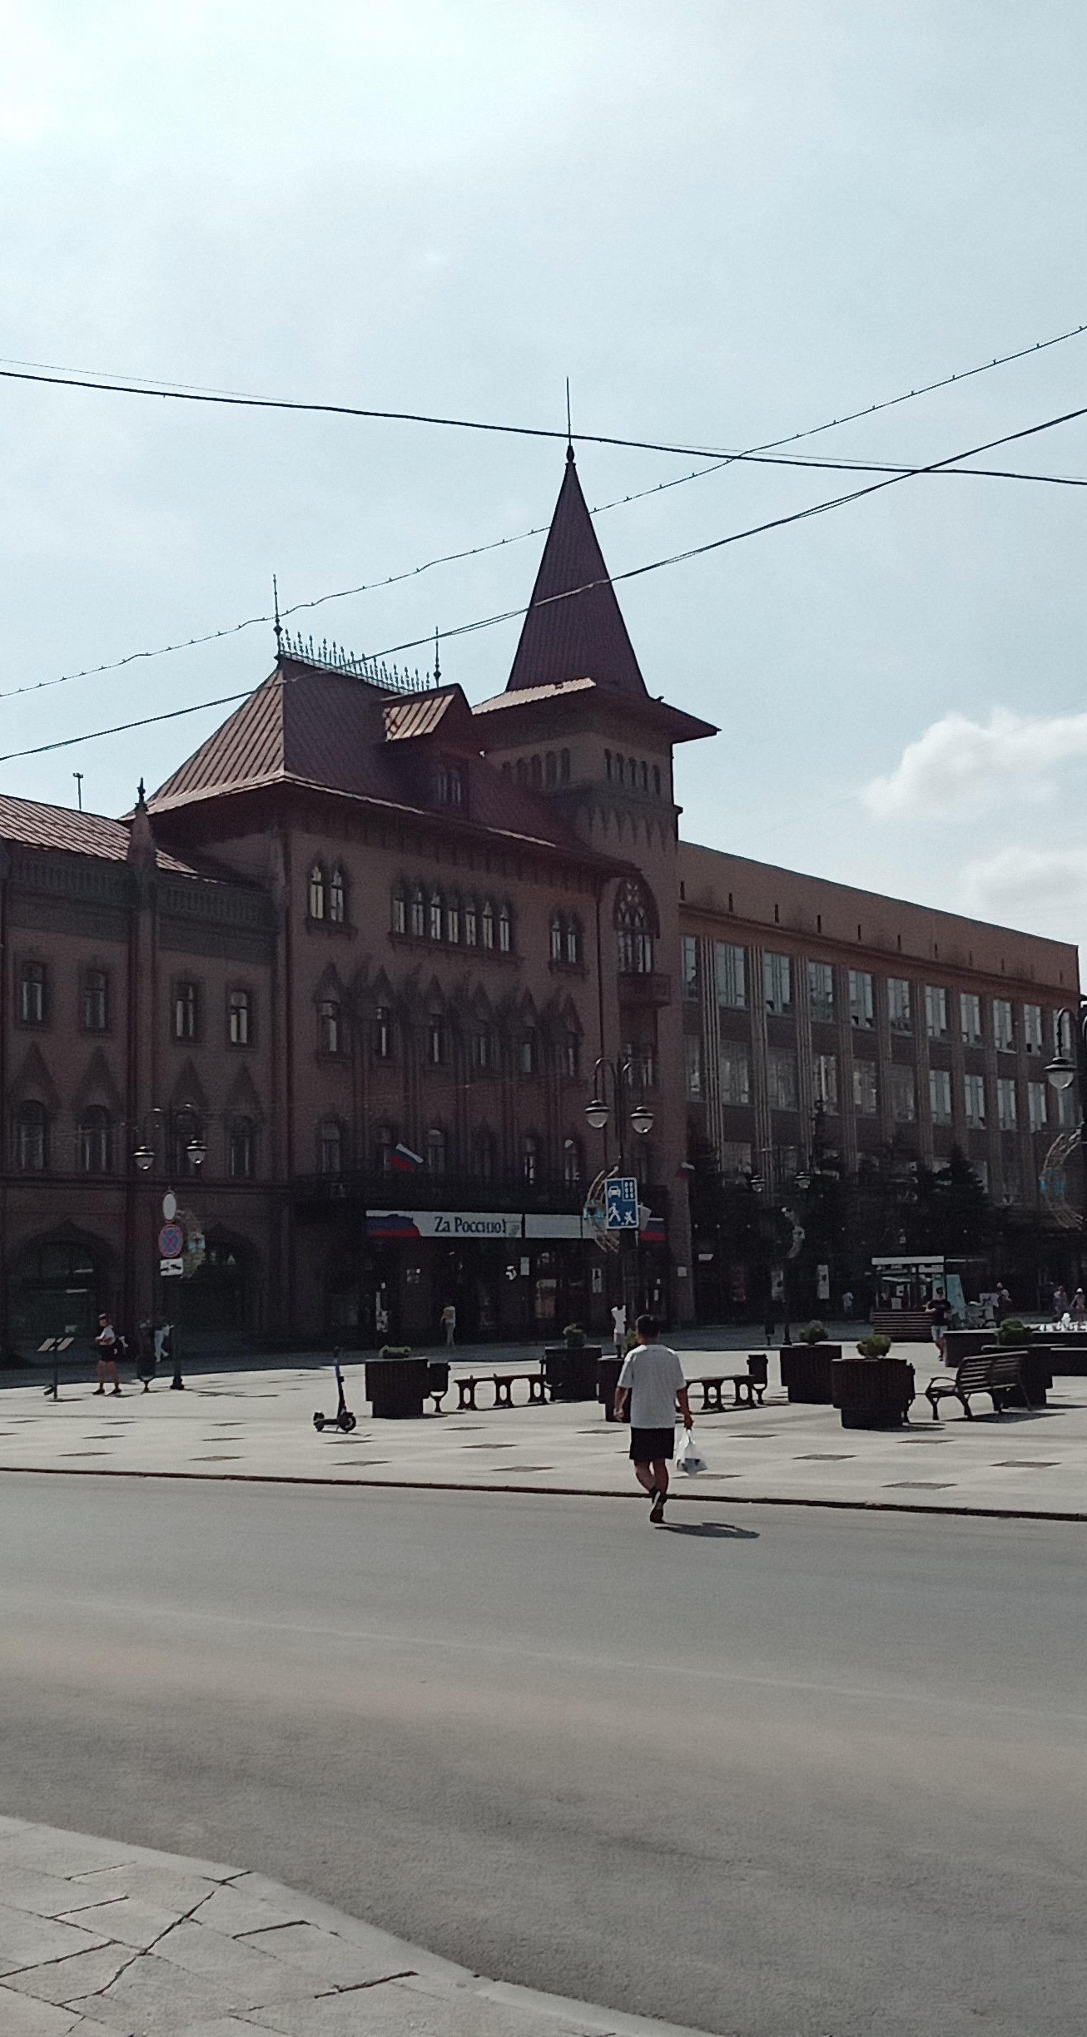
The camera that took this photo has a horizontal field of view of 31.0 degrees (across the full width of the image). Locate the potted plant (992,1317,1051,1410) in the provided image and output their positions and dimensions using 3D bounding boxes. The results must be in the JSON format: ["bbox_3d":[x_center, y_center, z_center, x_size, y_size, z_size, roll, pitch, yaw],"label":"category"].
[{"bbox_3d":[7.305,5.322,30.379,1.000,1.320,1.000,-3,-8,13],"label":"potted plant"}]

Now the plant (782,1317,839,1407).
[{"bbox_3d":[4.439,5.724,32.700,1.040,1.360,1.040,-2,-7,8],"label":"plant"}]

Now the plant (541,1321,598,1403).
[{"bbox_3d":[0.503,6.046,34.470,1.000,1.320,1.000,-2,-8,1],"label":"plant"}]

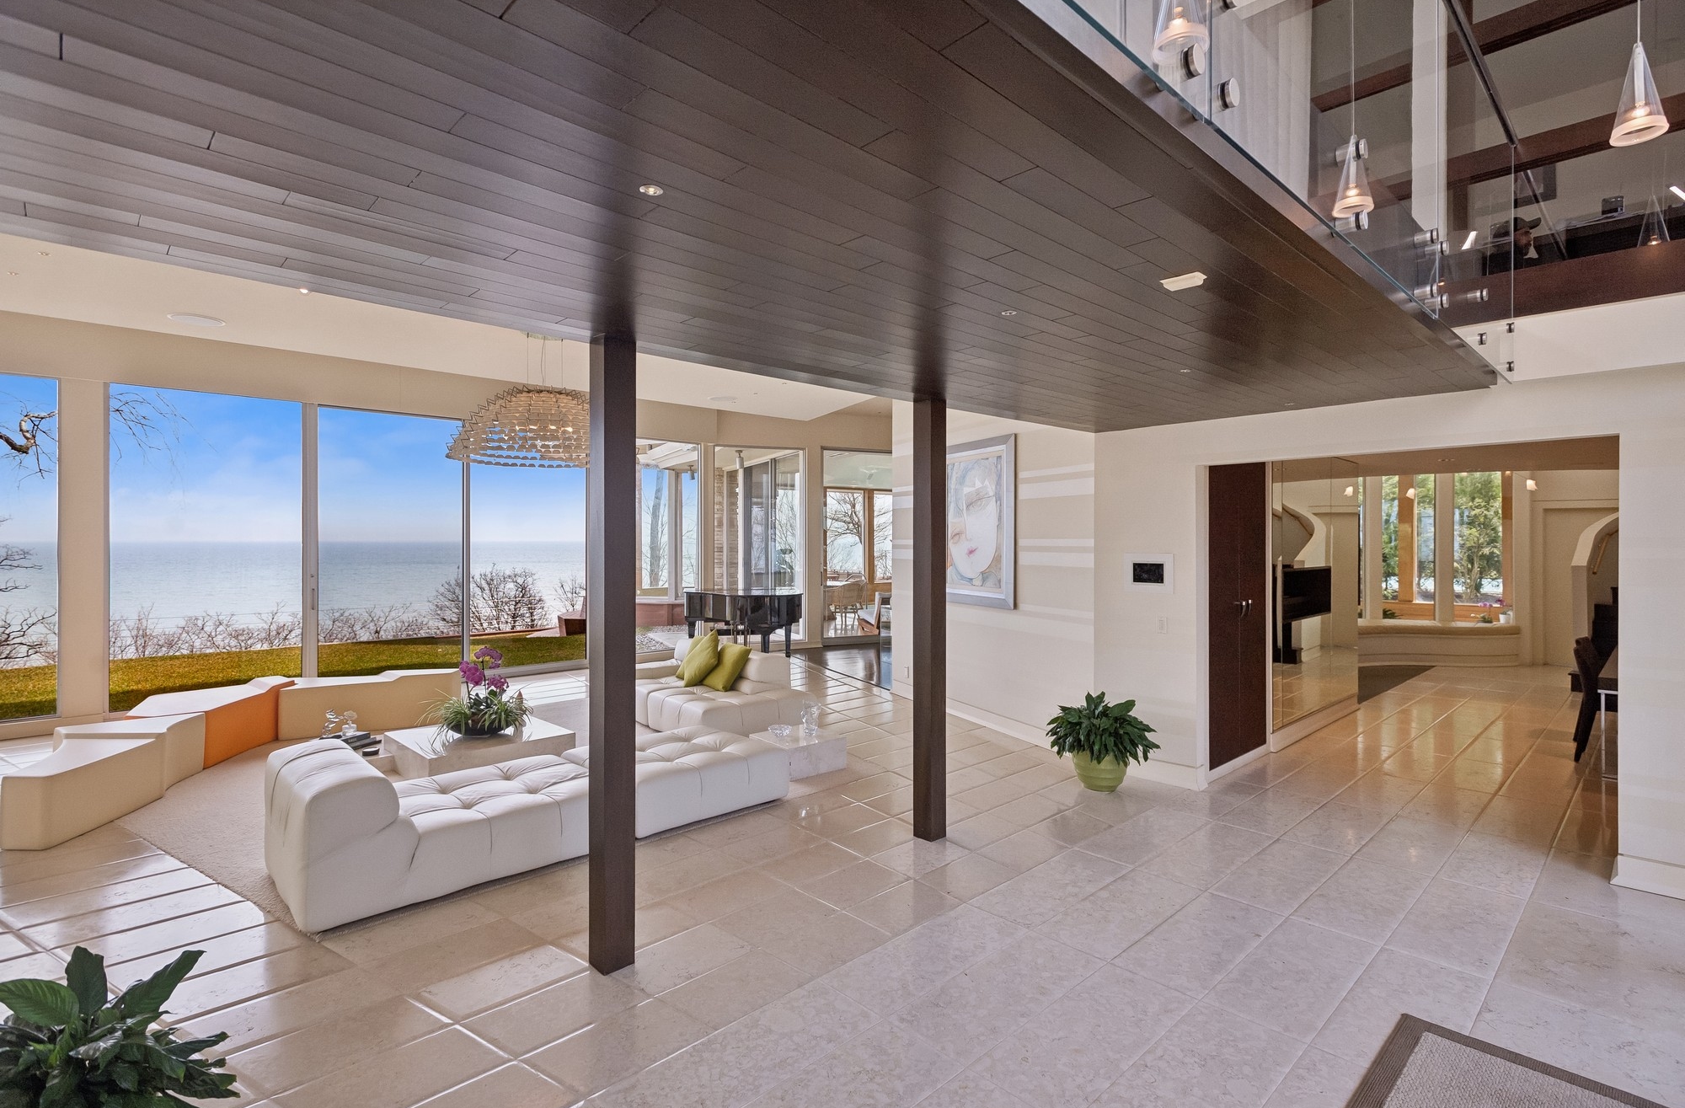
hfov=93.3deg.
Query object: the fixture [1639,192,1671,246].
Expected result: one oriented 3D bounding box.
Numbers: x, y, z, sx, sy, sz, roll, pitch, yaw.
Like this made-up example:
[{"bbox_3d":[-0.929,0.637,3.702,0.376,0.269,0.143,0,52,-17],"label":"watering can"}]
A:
[{"bbox_3d":[4.393,-1.790,4.300,0.190,0.300,0.190,0,1,0],"label":"fixture"}]

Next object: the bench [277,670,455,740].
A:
[{"bbox_3d":[-4.469,1.381,7.651,1.478,0.493,0.669,-1,1,-28],"label":"bench"}]

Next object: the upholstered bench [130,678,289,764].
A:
[{"bbox_3d":[-5.333,1.403,6.661,0.827,0.484,1.285,0,1,-3],"label":"upholstered bench"}]

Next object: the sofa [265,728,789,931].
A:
[{"bbox_3d":[-1.721,1.337,4.887,2.763,0.678,0.986,-1,1,-43],"label":"sofa"}]

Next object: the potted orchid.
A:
[{"bbox_3d":[-2.861,1.070,6.303,0.774,0.686,0.704,0,1,0],"label":"potted orchid"}]

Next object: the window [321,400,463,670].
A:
[{"bbox_3d":[-5.200,-0.072,9.224,0.106,3.098,1.528,1,1,45],"label":"window"}]

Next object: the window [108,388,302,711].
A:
[{"bbox_3d":[-6.380,-0.051,8.032,0.106,3.098,1.540,1,1,45],"label":"window"}]

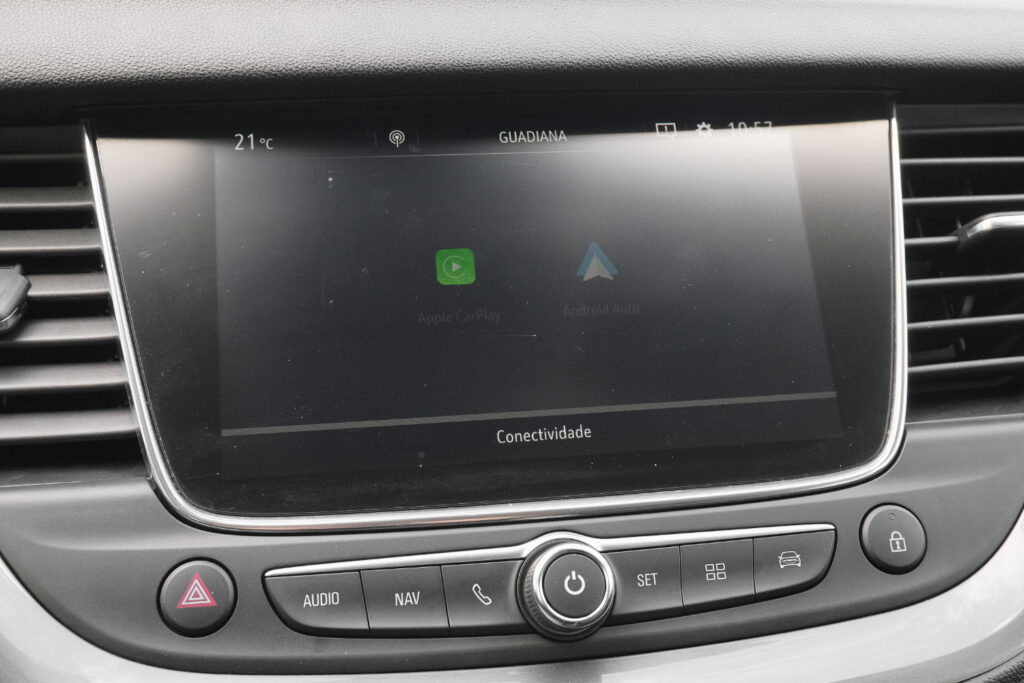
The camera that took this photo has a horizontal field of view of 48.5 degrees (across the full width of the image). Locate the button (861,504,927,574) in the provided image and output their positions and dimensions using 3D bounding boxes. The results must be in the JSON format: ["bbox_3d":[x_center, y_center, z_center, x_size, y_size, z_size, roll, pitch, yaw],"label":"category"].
[{"bbox_3d":[0.105,0.054,0.314,0.020,0.020,0.006,-3,-26,-9],"label":"button"}]

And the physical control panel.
[{"bbox_3d":[0.015,0.062,0.293,0.154,0.029,0.017,-3,-26,-9],"label":"physical control panel"}]

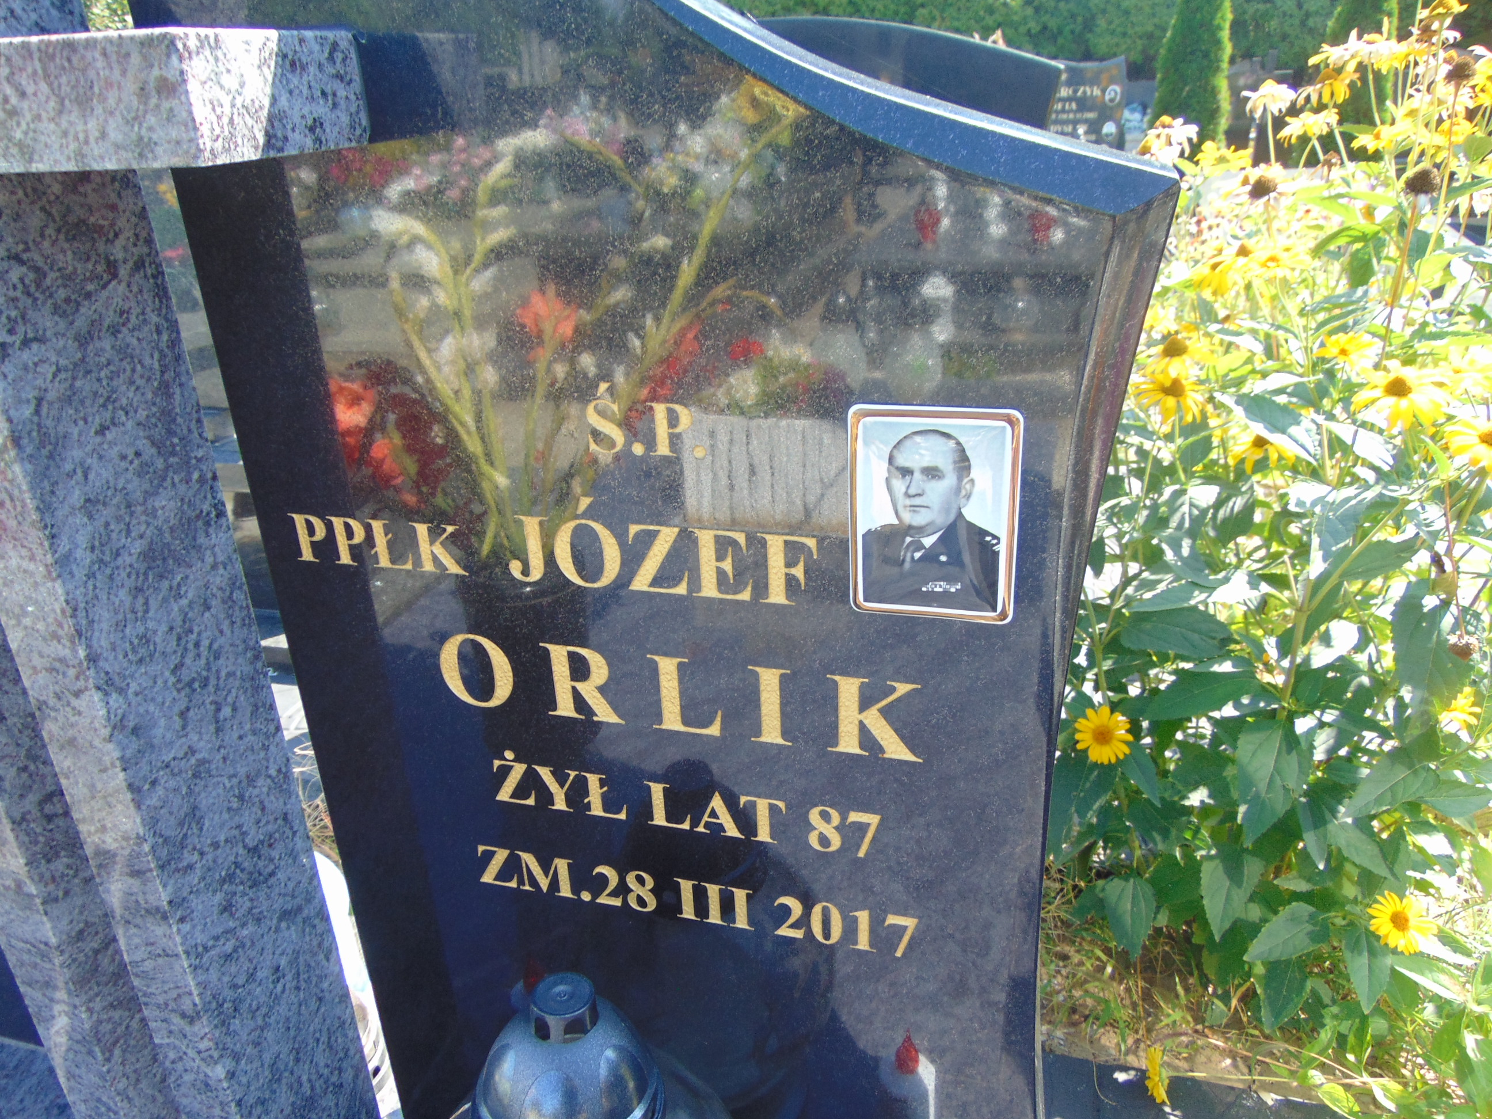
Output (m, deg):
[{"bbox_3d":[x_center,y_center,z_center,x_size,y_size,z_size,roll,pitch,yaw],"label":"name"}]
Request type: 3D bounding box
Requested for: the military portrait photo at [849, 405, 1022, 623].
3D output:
[{"bbox_3d":[0.100,-0.022,0.578,0.090,0.120,0.008,5,25,16],"label":"military portrait photo"}]

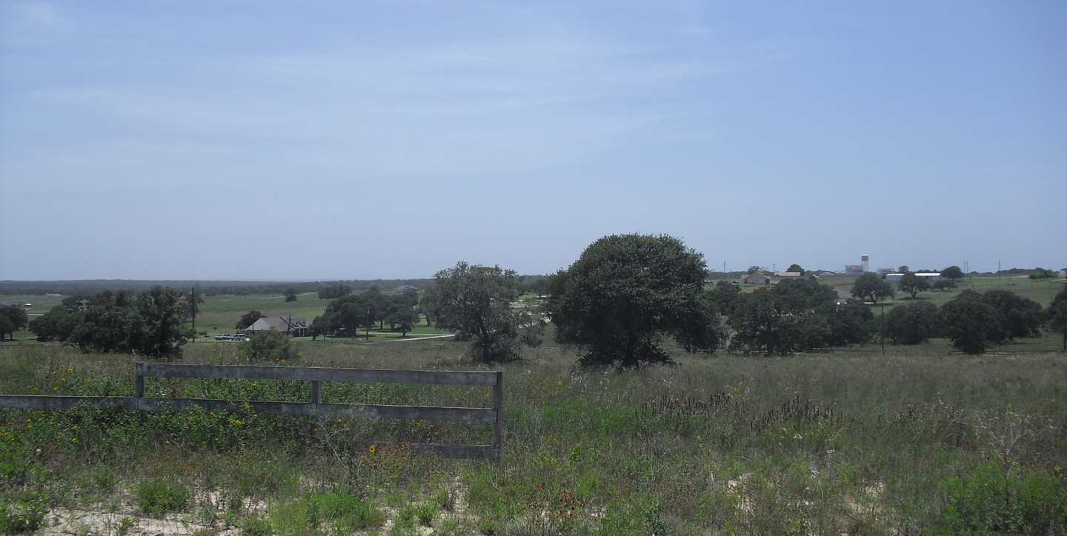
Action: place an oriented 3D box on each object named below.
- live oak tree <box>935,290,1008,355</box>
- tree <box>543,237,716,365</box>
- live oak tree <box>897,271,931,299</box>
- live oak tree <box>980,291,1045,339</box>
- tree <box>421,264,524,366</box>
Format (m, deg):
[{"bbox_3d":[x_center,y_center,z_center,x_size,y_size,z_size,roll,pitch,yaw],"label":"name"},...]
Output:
[{"bbox_3d":[67.040,8.360,170.000,11.110,9.960,10.550,0,0,0],"label":"live oak tree"},{"bbox_3d":[4.790,1.620,54.000,8.480,6.530,8.050,0,0,0],"label":"tree"},{"bbox_3d":[113.160,5.080,330.000,9.920,8.430,9.920,0,0,0],"label":"live oak tree"},{"bbox_3d":[86.010,8.410,200.000,12.020,9.160,11.420,0,0,0],"label":"live oak tree"},{"bbox_3d":[-3.180,2.350,58.000,5.180,5.360,4.930,0,0,0],"label":"tree"}]

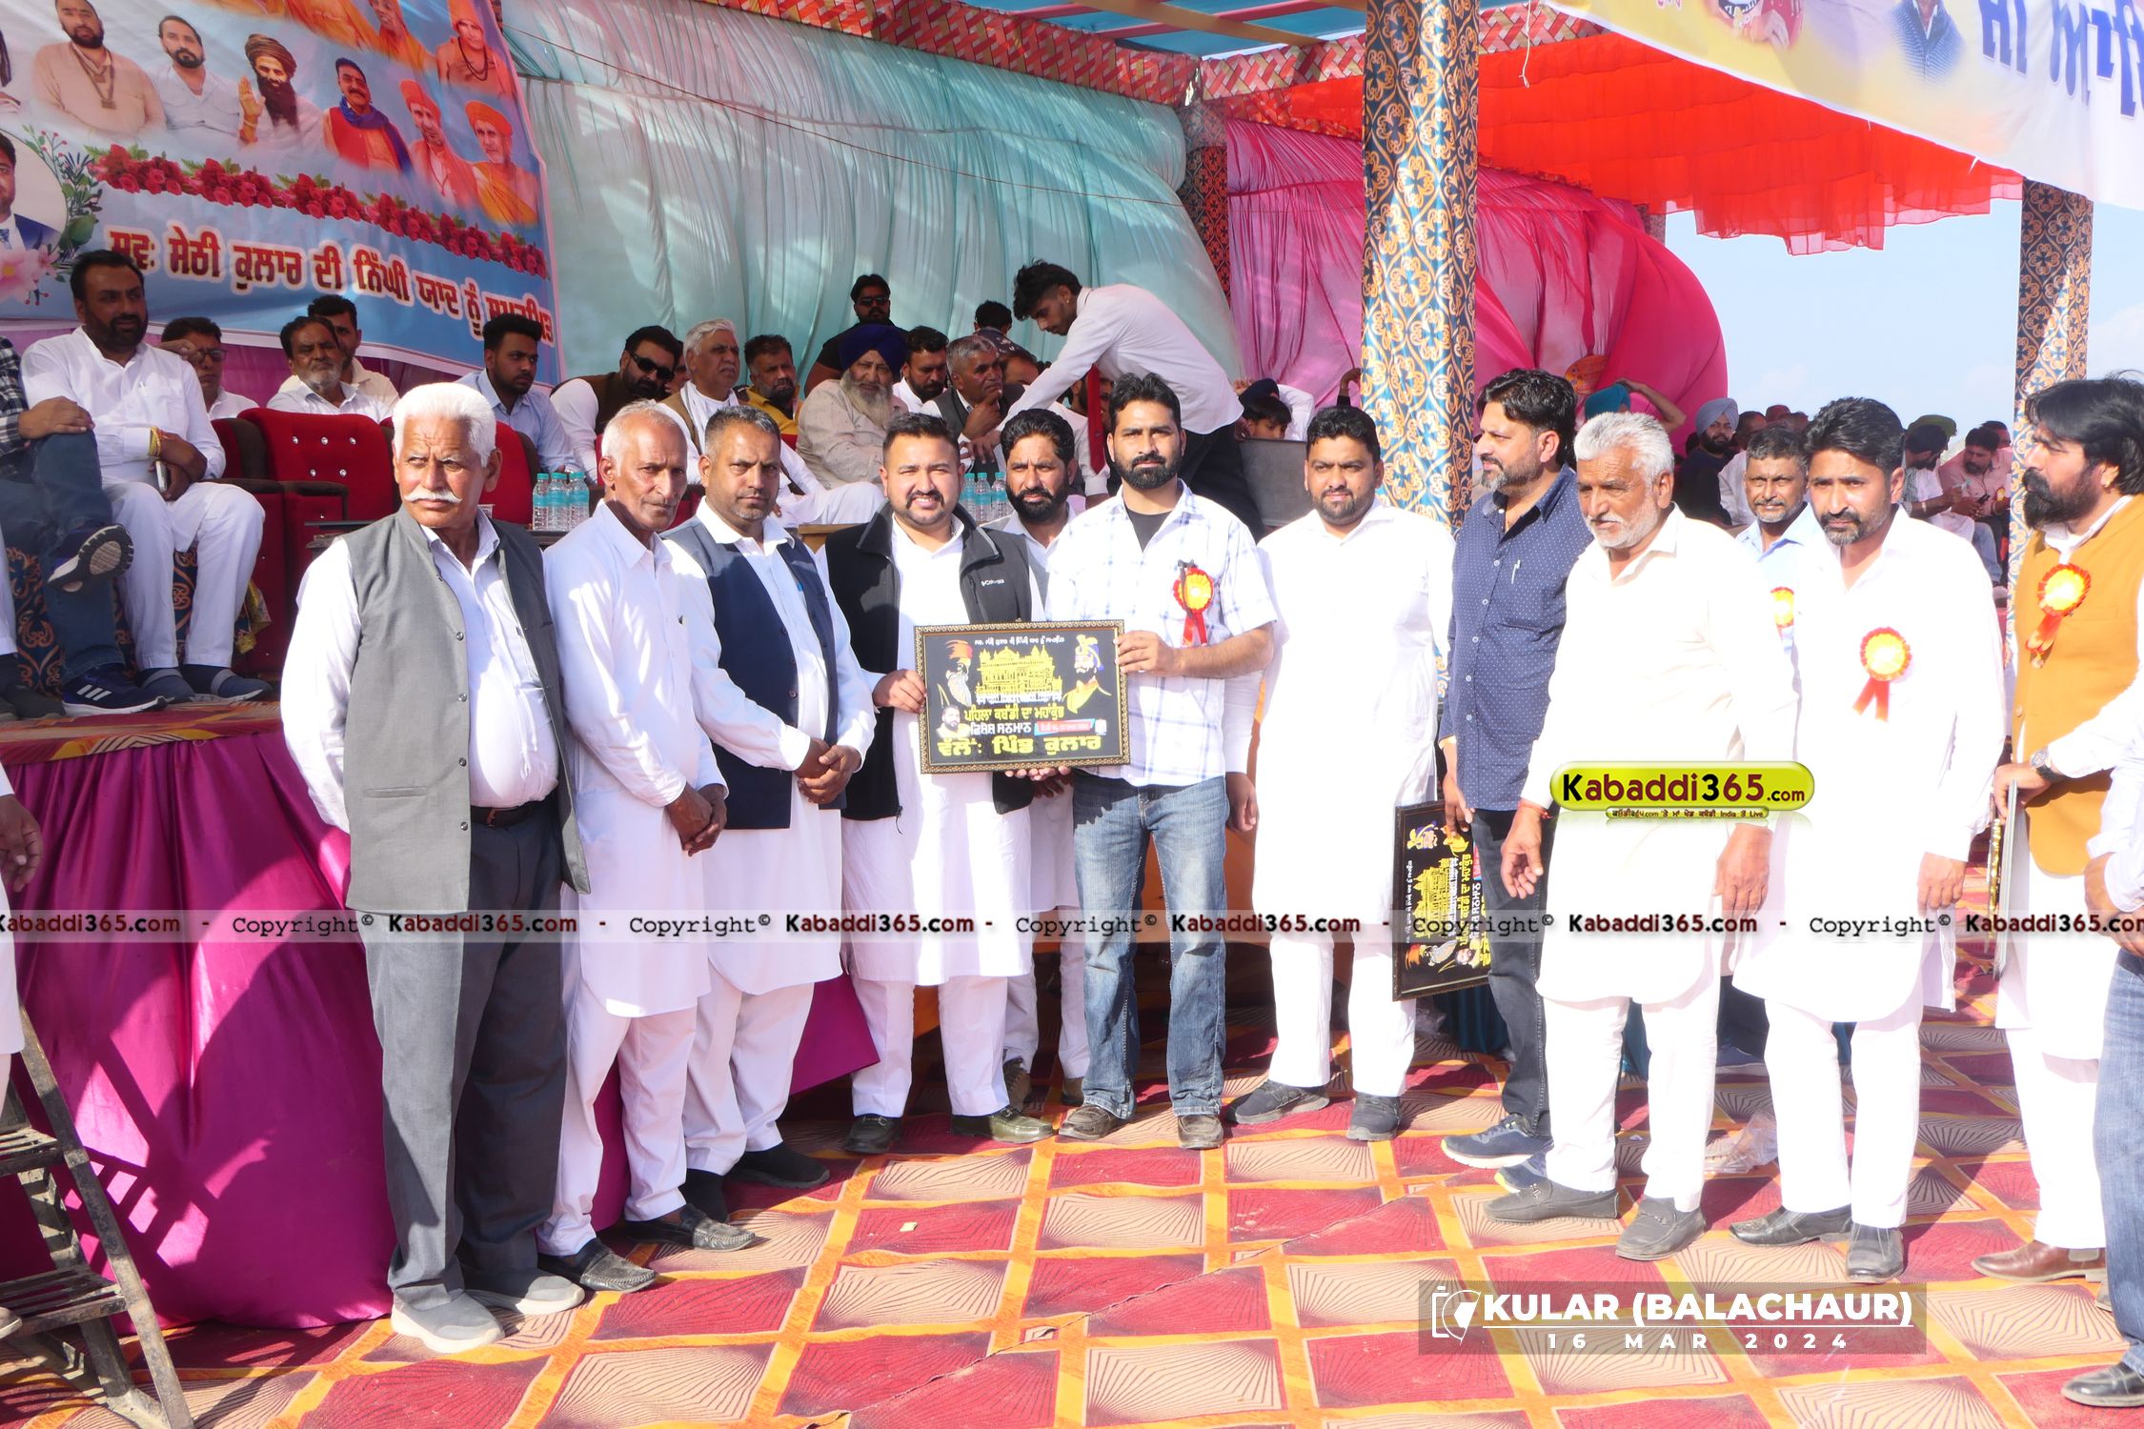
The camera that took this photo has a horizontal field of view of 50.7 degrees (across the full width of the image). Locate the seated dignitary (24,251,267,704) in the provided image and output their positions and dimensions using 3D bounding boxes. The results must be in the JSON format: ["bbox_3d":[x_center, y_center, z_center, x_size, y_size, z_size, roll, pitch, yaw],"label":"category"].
[{"bbox_3d":[-2.451,-0.627,6.100,0.580,1.200,0.750,-7,10,-40],"label":"seated dignitary"}]

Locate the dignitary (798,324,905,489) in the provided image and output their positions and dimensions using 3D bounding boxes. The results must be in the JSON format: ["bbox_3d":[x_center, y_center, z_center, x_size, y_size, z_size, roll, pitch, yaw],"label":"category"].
[{"bbox_3d":[-0.760,-0.870,8.400,0.600,1.130,0.800,-7,10,-40],"label":"dignitary"}]

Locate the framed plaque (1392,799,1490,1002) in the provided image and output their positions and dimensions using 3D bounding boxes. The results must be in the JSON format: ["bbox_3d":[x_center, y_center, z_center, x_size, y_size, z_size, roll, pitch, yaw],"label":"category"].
[{"bbox_3d":[0.915,0.440,5.470,0.330,0.470,0.030,-4,7,-32],"label":"framed plaque"}]

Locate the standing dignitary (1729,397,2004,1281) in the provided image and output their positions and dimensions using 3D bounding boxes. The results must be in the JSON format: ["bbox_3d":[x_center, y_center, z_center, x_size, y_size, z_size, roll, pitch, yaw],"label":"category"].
[{"bbox_3d":[1.600,0.237,4.562,0.560,1.730,0.400,4,6,33],"label":"standing dignitary"}]

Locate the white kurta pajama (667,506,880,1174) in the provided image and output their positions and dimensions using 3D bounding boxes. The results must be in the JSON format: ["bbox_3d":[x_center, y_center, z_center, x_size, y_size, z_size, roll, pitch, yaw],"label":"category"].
[{"bbox_3d":[-0.674,0.284,4.989,0.500,1.440,0.380,-6,9,-43],"label":"white kurta pajama"}]

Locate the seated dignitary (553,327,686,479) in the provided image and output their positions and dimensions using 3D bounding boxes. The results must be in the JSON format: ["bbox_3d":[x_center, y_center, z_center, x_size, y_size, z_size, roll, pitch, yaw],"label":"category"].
[{"bbox_3d":[-1.495,-0.748,7.600,0.620,1.100,0.780,-7,10,-40],"label":"seated dignitary"}]

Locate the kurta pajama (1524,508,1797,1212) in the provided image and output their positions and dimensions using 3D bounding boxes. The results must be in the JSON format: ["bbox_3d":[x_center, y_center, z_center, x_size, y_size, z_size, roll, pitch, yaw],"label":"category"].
[{"bbox_3d":[1.213,0.302,4.703,0.560,1.440,0.360,5,8,40],"label":"kurta pajama"}]

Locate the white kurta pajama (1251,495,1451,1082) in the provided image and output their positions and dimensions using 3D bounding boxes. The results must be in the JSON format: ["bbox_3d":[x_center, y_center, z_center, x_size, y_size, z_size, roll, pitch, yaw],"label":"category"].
[{"bbox_3d":[0.679,0.211,5.474,0.520,1.440,0.350,2,7,22],"label":"white kurta pajama"}]

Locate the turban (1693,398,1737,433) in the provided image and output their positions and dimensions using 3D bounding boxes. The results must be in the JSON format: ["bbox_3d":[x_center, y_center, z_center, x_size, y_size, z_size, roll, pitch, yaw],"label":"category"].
[{"bbox_3d":[3.468,-1.613,12.200,0.225,0.190,0.245,-2,8,-8],"label":"turban"}]

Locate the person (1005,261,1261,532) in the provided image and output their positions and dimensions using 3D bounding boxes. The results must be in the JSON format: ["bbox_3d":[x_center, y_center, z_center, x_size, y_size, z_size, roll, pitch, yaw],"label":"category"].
[{"bbox_3d":[0.219,-0.887,7.900,0.850,1.360,0.520,-2,8,-10],"label":"person"}]

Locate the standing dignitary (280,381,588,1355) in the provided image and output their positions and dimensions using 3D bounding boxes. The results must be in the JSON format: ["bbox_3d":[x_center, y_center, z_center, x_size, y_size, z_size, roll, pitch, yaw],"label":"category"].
[{"bbox_3d":[-1.150,0.268,4.184,0.560,1.740,0.410,-4,7,-40],"label":"standing dignitary"}]

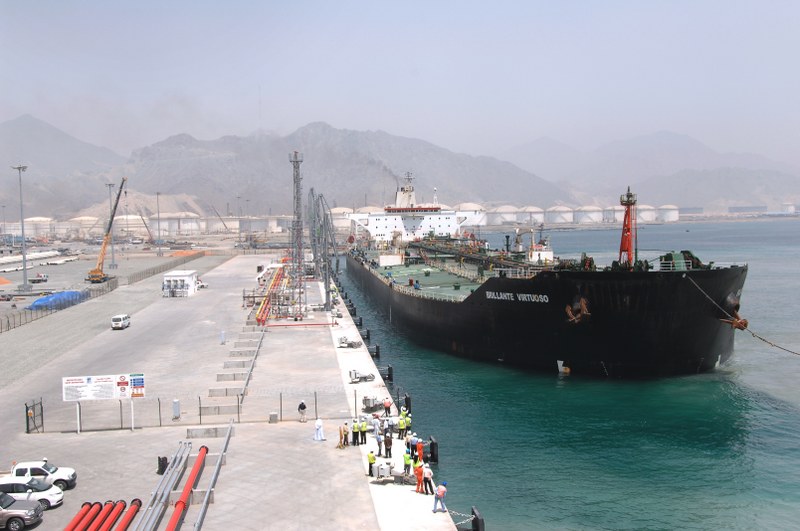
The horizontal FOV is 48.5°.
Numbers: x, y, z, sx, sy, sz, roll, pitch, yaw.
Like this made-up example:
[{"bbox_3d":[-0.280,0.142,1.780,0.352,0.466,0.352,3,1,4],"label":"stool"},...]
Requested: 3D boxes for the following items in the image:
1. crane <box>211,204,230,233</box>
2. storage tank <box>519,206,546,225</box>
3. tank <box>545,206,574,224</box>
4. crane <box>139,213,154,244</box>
[{"bbox_3d":[-207.950,-53.960,1030.000,24.500,33.500,5.000,-1,3,0],"label":"crane"},{"bbox_3d":[187.890,-71.540,1275.000,40.000,25.500,40.000,-1,3,0],"label":"storage tank"},{"bbox_3d":[231.350,-72.390,1285.000,40.000,25.500,40.000,-1,3,0],"label":"tank"},{"bbox_3d":[-185.640,-26.950,650.000,12.000,24.000,4.000,-1,3,0],"label":"crane"}]

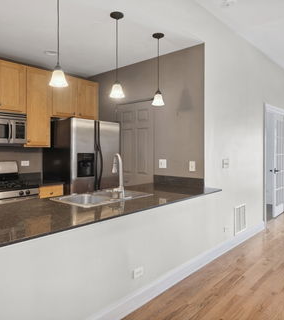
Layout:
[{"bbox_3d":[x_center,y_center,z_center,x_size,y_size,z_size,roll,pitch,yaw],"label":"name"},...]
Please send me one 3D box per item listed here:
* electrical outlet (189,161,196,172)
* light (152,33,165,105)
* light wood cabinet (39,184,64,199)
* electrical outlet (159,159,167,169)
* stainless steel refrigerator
[{"bbox_3d":[0.605,0.073,3.200,0.072,0.116,0.012,1,2,42],"label":"electrical outlet"},{"bbox_3d":[0.181,-0.969,2.880,0.140,0.773,0.140,0,1,0],"label":"light"},{"bbox_3d":[-1.407,0.746,3.704,0.640,0.800,0.340,1,2,42],"label":"light wood cabinet"},{"bbox_3d":[0.273,0.049,3.520,0.116,0.116,0.012,1,2,42],"label":"electrical outlet"},{"bbox_3d":[-0.920,0.318,4.088,0.820,1.785,0.875,1,2,42],"label":"stainless steel refrigerator"}]

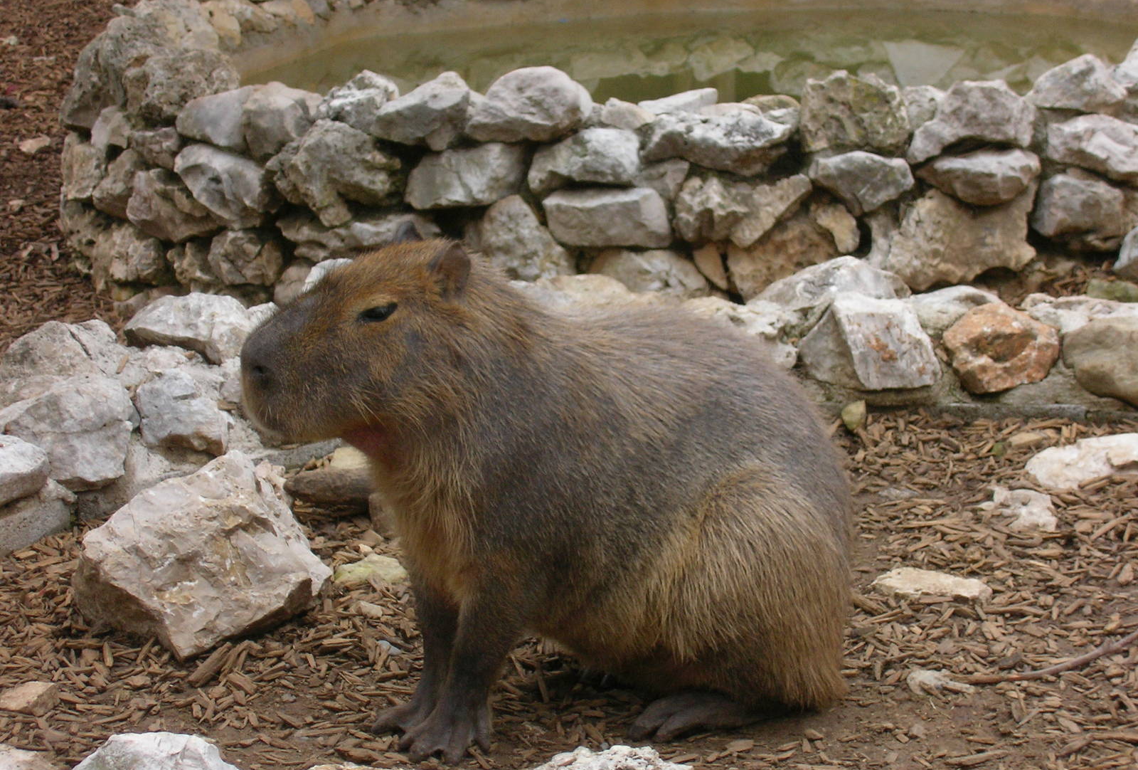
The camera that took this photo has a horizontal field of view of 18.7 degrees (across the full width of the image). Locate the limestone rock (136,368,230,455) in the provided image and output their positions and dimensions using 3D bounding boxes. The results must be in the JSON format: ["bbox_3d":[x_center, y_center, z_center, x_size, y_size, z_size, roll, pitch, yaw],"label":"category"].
[{"bbox_3d":[-0.606,0.041,5.418,0.138,0.120,0.117,-4,15,-15],"label":"limestone rock"}]

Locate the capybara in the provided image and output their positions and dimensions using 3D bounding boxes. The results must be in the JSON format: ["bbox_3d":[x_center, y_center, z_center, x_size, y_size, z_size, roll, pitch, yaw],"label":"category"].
[{"bbox_3d":[-0.035,0.105,4.067,0.730,0.620,0.320,-6,15,-21],"label":"capybara"}]

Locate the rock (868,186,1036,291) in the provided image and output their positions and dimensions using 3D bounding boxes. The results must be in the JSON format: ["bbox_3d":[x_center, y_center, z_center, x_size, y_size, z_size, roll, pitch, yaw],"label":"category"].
[{"bbox_3d":[0.776,-0.299,6.997,0.298,0.180,0.220,-10,16,-36],"label":"rock"}]

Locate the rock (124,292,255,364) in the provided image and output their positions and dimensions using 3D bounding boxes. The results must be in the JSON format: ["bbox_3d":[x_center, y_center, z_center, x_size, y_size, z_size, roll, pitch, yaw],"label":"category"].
[{"bbox_3d":[-0.644,-0.096,5.862,0.220,0.110,0.170,-3,13,-15],"label":"rock"}]

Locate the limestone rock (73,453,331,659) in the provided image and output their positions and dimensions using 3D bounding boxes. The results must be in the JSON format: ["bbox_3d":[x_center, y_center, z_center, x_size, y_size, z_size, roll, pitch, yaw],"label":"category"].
[{"bbox_3d":[-0.499,0.228,4.705,0.310,0.225,0.260,3,13,15],"label":"limestone rock"}]

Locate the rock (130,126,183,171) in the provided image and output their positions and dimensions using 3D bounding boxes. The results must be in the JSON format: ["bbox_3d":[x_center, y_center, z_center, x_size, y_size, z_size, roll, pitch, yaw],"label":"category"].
[{"bbox_3d":[-0.807,-0.463,6.750,0.095,0.083,0.080,5,15,19],"label":"rock"}]

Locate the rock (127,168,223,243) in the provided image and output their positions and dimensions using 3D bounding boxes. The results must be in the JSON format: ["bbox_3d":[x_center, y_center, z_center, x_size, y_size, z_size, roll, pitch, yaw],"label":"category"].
[{"bbox_3d":[-0.768,-0.350,6.743,0.176,0.138,0.132,5,15,19],"label":"rock"}]

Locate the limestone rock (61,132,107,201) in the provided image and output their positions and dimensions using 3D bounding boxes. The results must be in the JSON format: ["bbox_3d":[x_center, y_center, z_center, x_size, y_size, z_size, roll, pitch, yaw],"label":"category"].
[{"bbox_3d":[-1.090,-0.491,7.772,0.110,0.140,0.140,-10,16,-39],"label":"limestone rock"}]

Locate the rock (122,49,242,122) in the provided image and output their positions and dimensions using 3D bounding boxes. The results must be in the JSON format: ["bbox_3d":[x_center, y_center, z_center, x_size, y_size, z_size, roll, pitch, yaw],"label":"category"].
[{"bbox_3d":[-0.808,-0.624,7.199,0.200,0.145,0.189,-9,16,-34],"label":"rock"}]

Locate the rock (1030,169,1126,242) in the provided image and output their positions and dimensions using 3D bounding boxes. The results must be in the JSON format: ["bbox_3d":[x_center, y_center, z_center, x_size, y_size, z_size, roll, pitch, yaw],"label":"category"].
[{"bbox_3d":[0.978,-0.344,6.632,0.177,0.132,0.133,-2,15,-8],"label":"rock"}]

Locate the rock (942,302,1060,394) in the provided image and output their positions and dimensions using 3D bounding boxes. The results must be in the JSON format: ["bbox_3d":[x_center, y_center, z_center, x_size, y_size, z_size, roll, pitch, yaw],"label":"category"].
[{"bbox_3d":[0.766,-0.066,6.125,0.195,0.155,0.150,0,12,0],"label":"rock"}]

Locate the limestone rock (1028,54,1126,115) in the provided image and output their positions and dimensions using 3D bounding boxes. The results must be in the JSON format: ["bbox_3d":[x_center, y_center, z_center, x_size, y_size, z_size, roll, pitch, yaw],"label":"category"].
[{"bbox_3d":[1.071,-0.633,7.273,0.160,0.111,0.194,7,15,29],"label":"limestone rock"}]

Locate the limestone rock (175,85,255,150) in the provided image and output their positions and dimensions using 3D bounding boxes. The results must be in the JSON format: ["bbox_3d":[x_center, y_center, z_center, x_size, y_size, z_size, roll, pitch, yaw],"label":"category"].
[{"bbox_3d":[-0.691,-0.520,6.728,0.145,0.115,0.123,4,15,15],"label":"limestone rock"}]

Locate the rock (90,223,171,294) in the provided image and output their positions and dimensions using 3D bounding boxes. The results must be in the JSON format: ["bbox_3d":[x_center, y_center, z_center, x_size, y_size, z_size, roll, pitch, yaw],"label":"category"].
[{"bbox_3d":[-0.984,-0.286,7.773,0.184,0.155,0.184,0,12,0],"label":"rock"}]

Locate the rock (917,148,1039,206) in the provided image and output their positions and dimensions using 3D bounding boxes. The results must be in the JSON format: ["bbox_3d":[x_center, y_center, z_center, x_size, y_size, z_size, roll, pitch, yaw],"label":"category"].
[{"bbox_3d":[0.821,-0.416,6.918,0.235,0.105,0.170,0,12,0],"label":"rock"}]

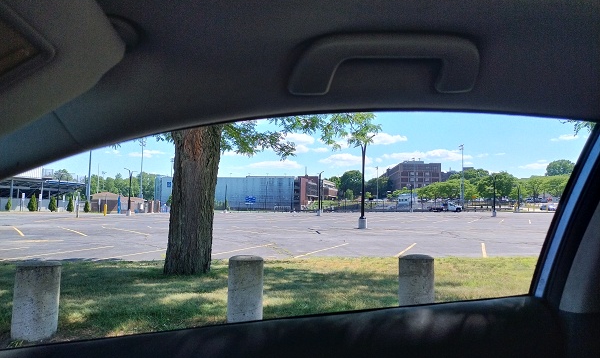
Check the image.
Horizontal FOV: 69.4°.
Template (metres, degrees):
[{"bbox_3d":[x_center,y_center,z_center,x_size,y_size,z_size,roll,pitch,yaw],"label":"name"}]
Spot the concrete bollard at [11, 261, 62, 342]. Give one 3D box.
[{"bbox_3d":[-2.223,1.017,3.669,0.330,0.610,0.330,1,-3,-13],"label":"concrete bollard"}]

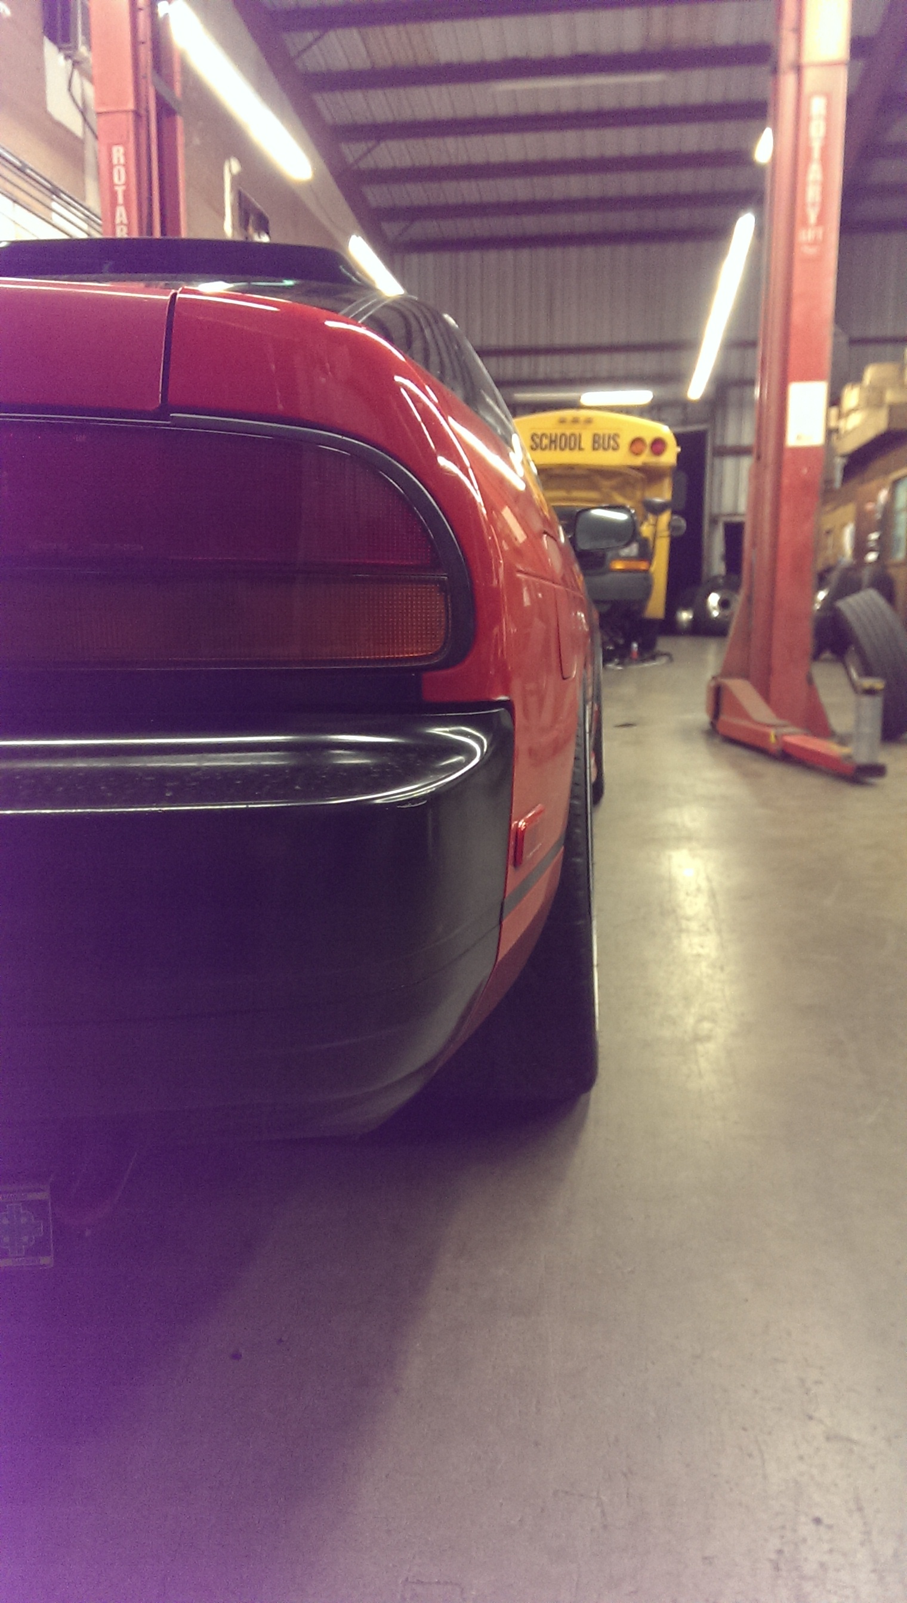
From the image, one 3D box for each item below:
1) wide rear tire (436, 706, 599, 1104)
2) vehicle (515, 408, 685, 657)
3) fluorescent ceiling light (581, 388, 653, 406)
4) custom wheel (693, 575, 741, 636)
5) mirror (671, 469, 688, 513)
[{"bbox_3d":[0.096,0.119,1.790,0.240,0.635,0.635,0,10,8],"label":"wide rear tire"},{"bbox_3d":[1.719,-3.631,16.505,2.400,2.950,6.800,1,10,7],"label":"vehicle"},{"bbox_3d":[2.813,-6.949,20.508,1.220,0.100,0.130,2,10,8],"label":"fluorescent ceiling light"},{"bbox_3d":[4.554,-3.288,20.052,1.020,1.020,0.280,2,10,8],"label":"custom wheel"},{"bbox_3d":[2.752,-3.770,14.466,0.190,0.500,0.120,1,10,7],"label":"mirror"}]

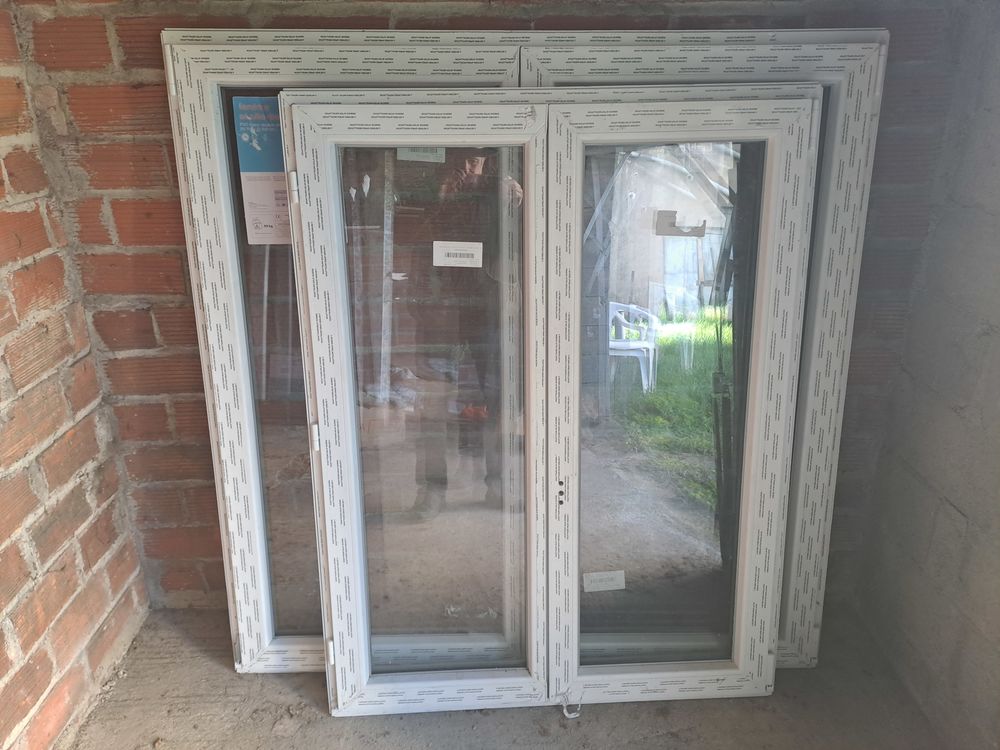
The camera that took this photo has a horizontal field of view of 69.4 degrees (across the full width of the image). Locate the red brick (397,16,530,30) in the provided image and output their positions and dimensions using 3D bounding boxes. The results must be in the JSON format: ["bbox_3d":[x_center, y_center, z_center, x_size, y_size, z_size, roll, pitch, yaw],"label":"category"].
[{"bbox_3d":[-0.072,-0.694,1.511,0.268,0.094,0.120,-1,21,0],"label":"red brick"}]

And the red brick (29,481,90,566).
[{"bbox_3d":[-1.013,0.317,1.574,0.120,0.087,0.205,-1,22,0],"label":"red brick"}]

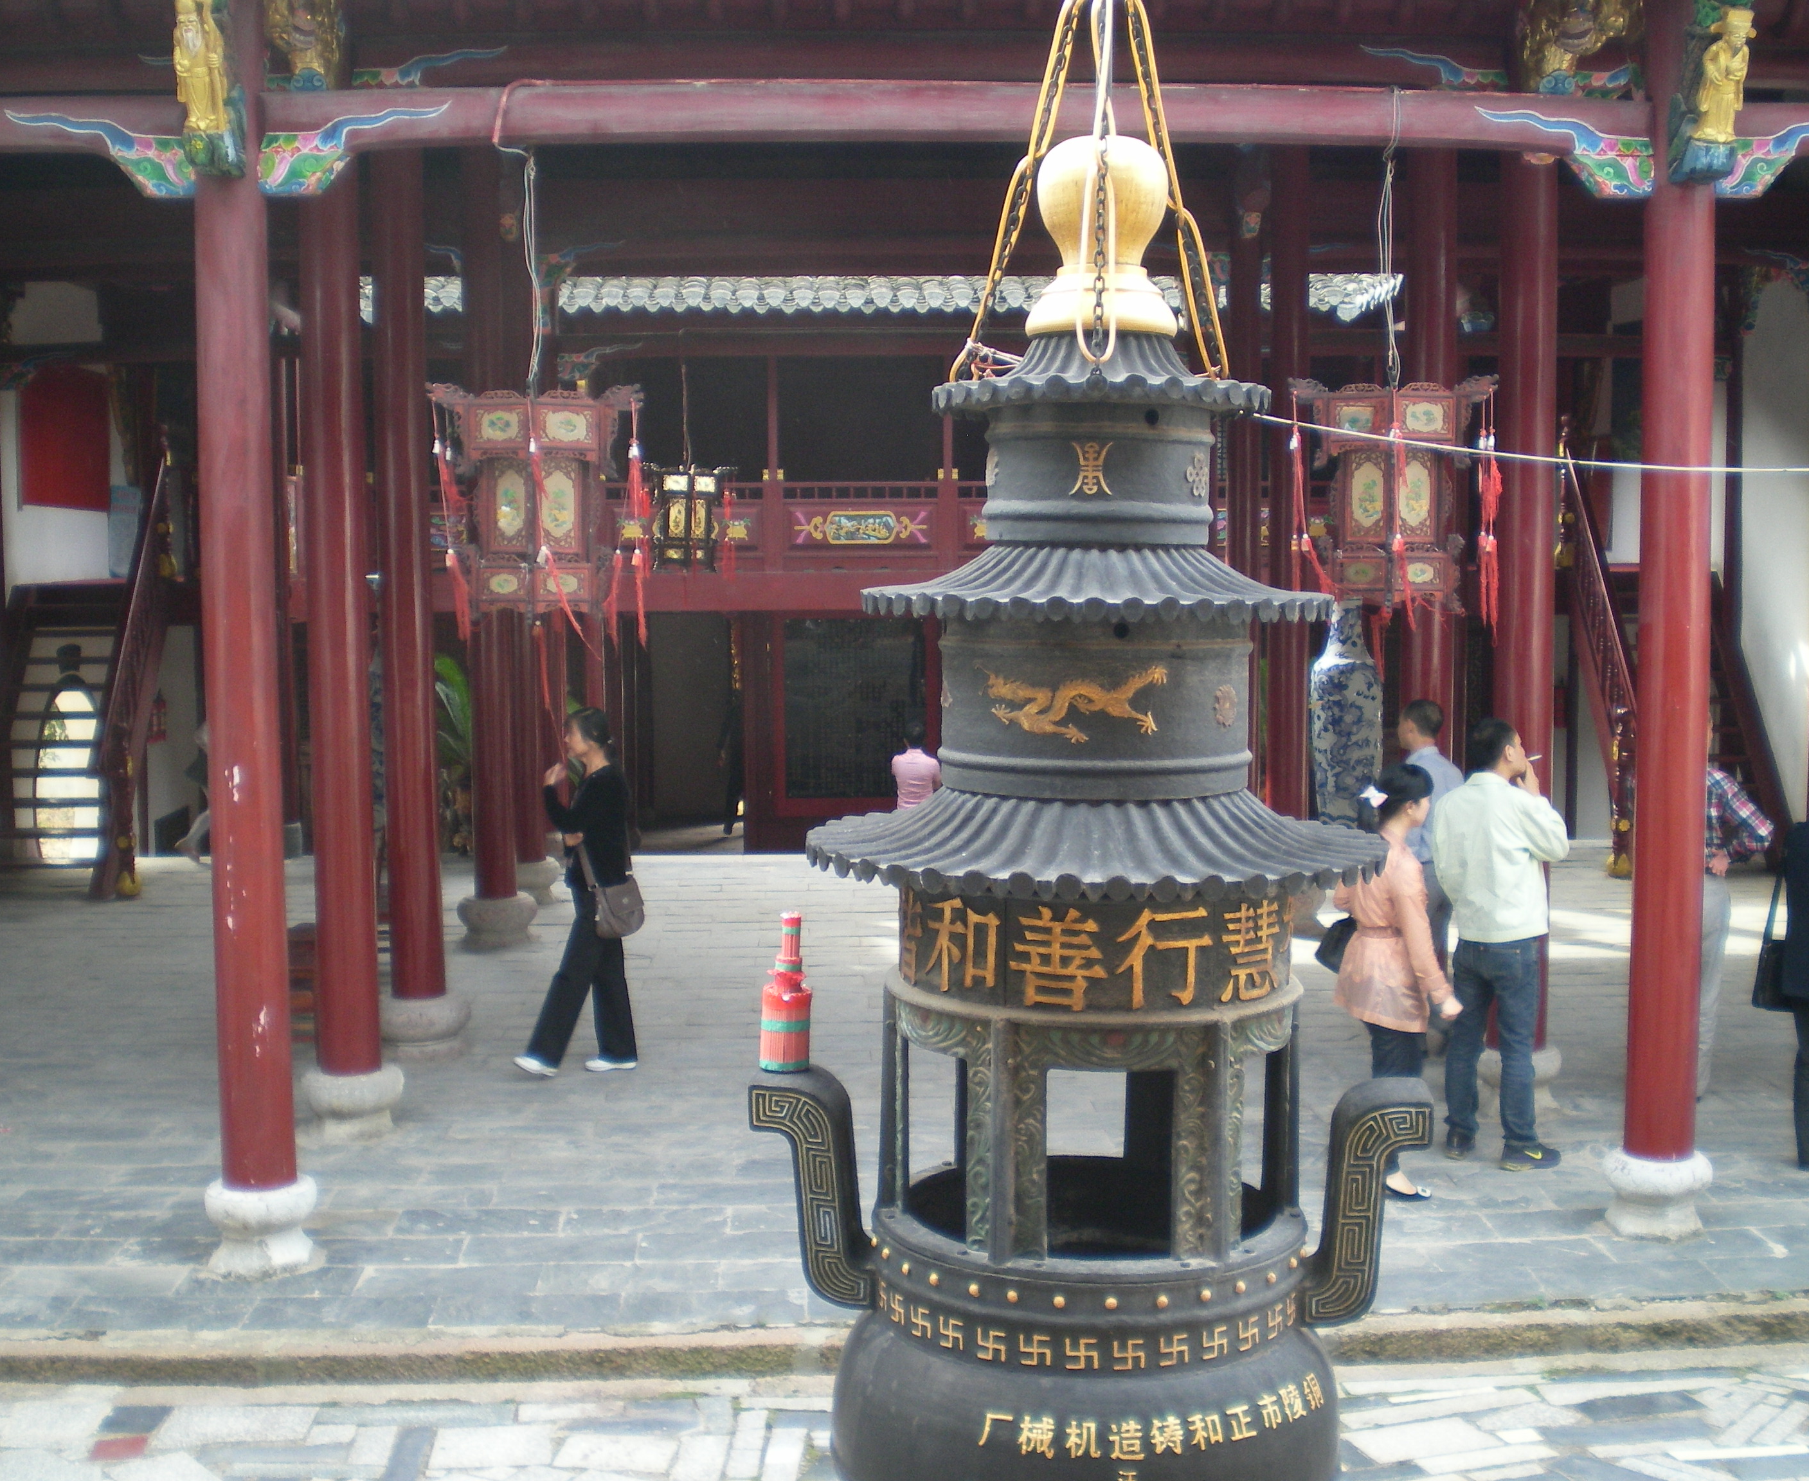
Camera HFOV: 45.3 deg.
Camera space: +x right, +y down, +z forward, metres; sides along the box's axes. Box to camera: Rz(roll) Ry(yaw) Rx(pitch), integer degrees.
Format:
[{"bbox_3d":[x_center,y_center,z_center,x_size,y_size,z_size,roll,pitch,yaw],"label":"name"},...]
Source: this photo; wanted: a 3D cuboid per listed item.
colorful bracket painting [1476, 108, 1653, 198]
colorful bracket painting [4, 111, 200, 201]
[{"bbox_3d":[2.135,-1.896,7.008,0.580,0.290,0.130,-1,5,-3],"label":"colorful bracket painting"},{"bbox_3d":[-2.506,-1.825,6.752,0.600,0.285,0.130,-1,5,-3],"label":"colorful bracket painting"}]

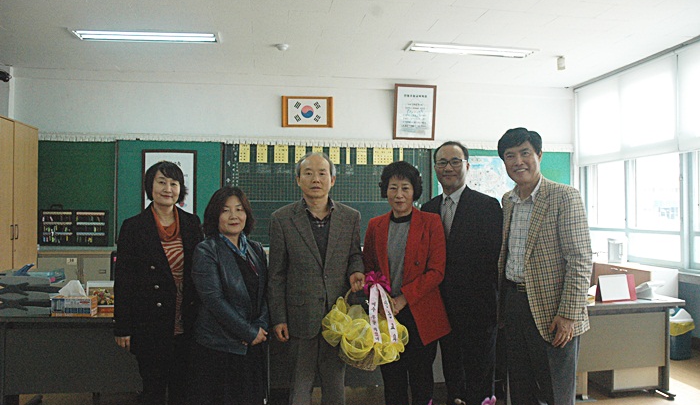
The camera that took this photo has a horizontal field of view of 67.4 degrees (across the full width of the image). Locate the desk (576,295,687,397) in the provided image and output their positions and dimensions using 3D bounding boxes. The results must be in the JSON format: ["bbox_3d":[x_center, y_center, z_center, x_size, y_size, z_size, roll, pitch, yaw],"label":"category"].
[{"bbox_3d":[1.748,1.097,4.088,1.400,0.710,0.700,0,-1,-12],"label":"desk"}]

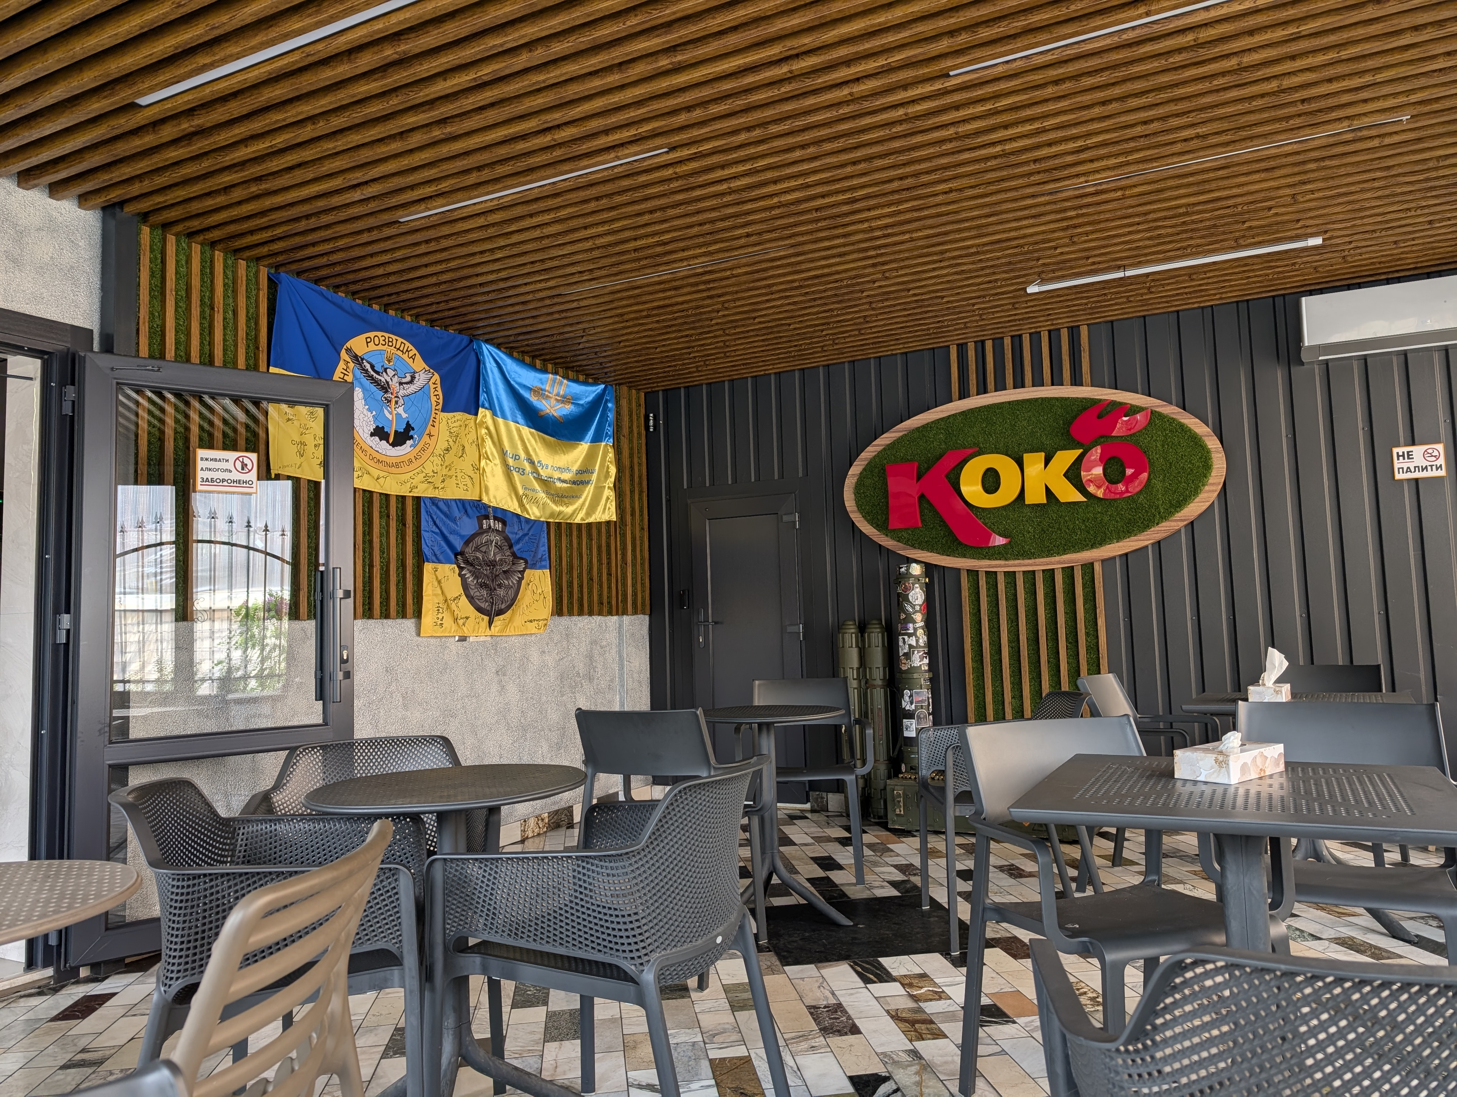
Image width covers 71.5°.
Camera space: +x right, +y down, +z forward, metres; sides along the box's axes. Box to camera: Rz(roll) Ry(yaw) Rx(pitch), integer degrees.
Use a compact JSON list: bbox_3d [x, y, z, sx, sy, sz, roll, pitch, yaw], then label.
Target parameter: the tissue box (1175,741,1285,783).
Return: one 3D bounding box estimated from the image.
[{"bbox_3d":[0.993,0.419,2.003,0.223,0.058,0.119,2,-6,-38],"label":"tissue box"}]

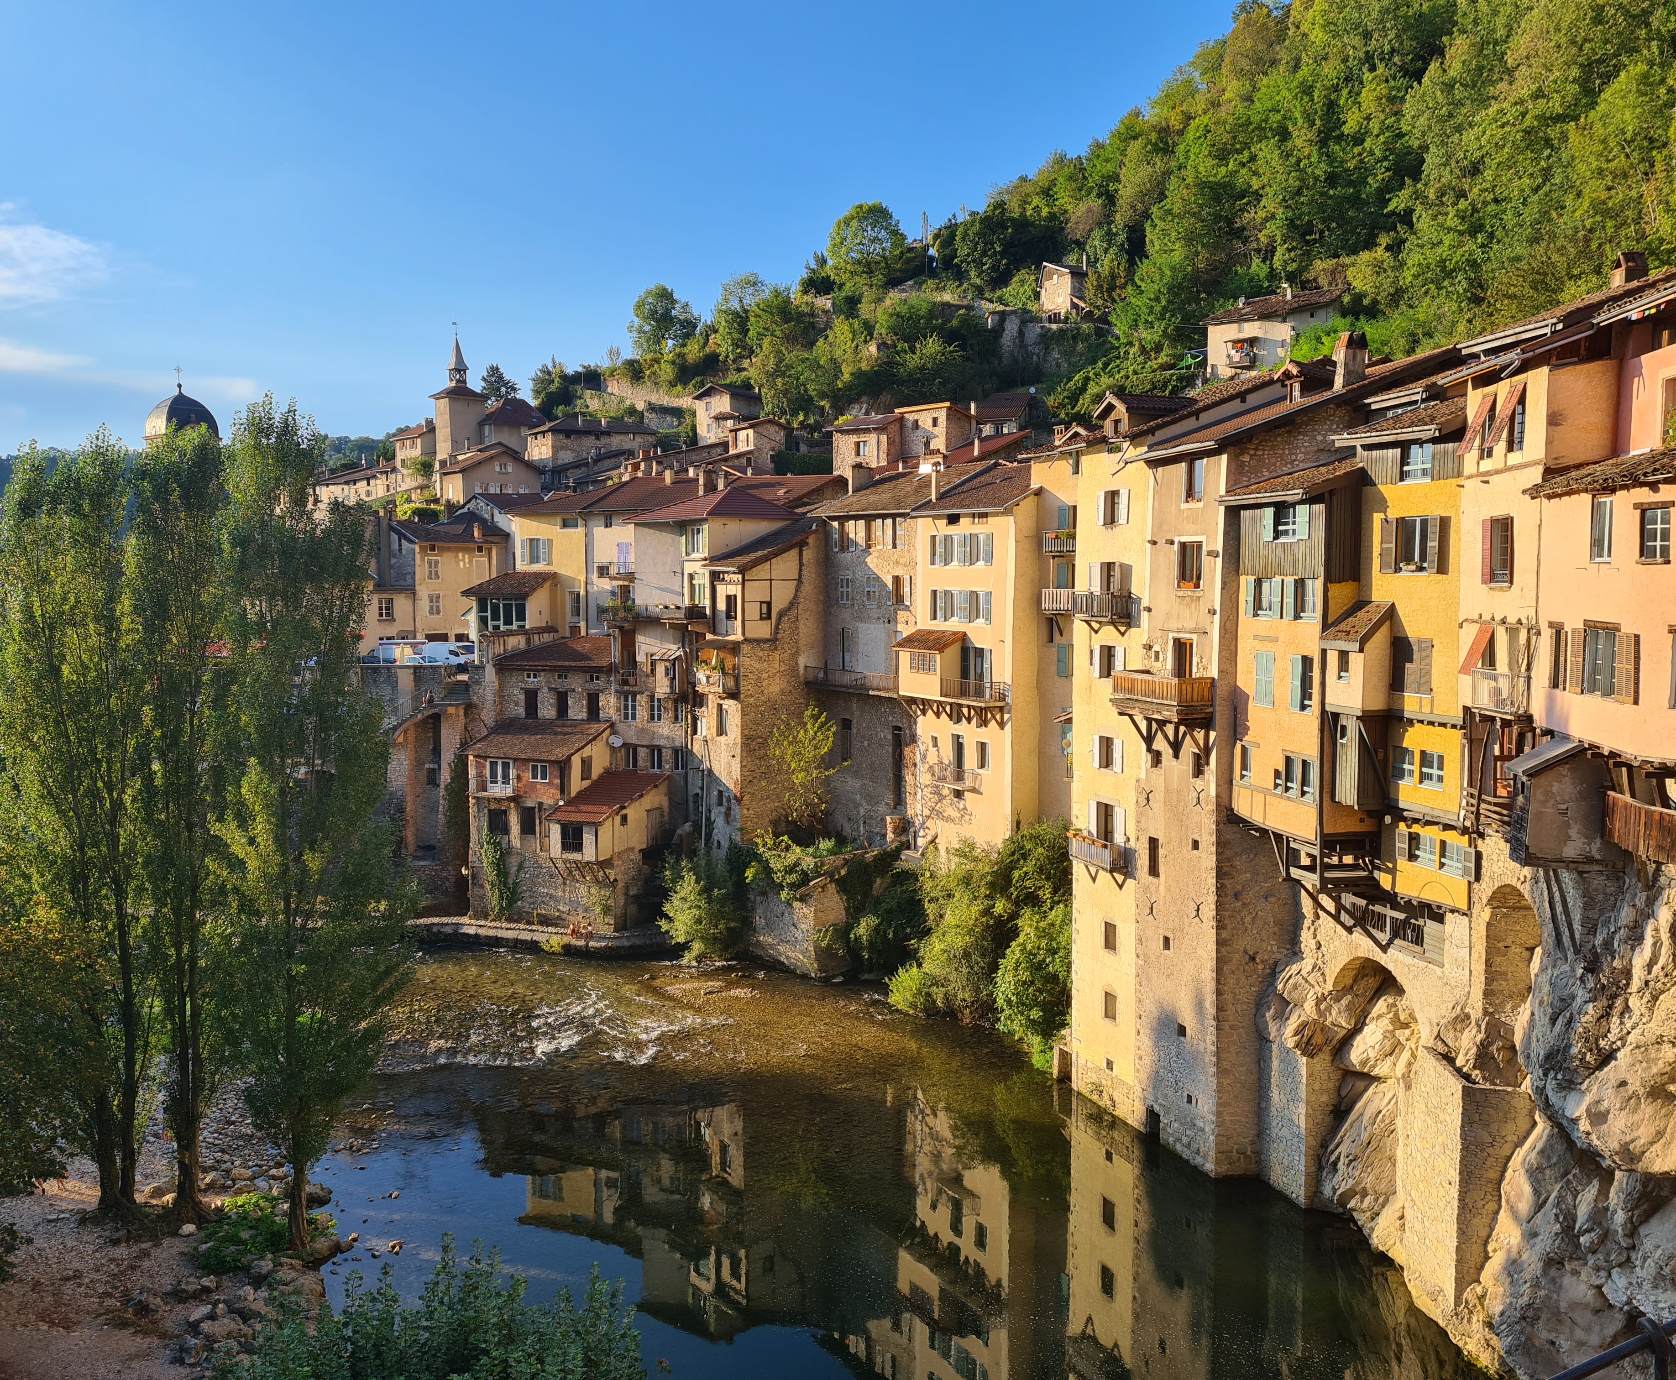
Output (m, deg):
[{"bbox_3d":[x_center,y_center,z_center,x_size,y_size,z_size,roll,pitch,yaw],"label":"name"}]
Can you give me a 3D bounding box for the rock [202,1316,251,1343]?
[{"bbox_3d":[-16.048,16.717,36.160,1.133,0.492,0.788,0,5,0],"label":"rock"}]

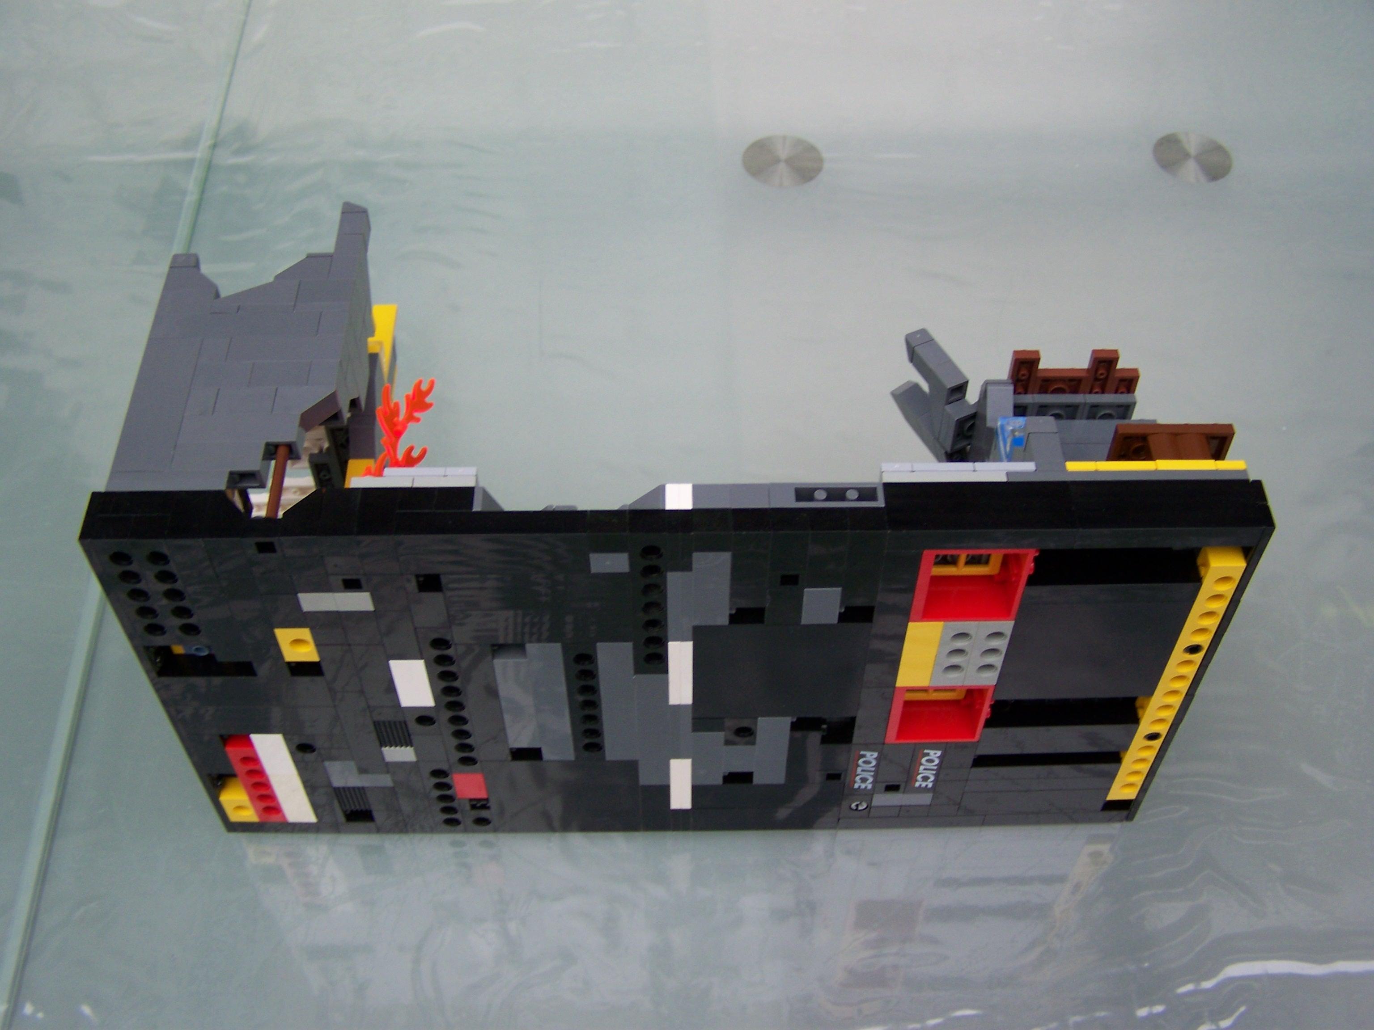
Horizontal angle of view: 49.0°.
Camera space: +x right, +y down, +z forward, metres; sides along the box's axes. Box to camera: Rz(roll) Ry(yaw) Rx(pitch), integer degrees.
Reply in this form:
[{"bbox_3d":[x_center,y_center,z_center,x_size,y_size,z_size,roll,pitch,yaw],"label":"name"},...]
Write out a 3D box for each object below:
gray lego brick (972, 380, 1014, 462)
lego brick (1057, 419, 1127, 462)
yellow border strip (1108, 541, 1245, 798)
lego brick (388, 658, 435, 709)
[{"bbox_3d":[0.091,-0.023,0.451,0.009,0.029,0.018,-1,51,-1],"label":"gray lego brick"},{"bbox_3d":[0.123,-0.020,0.449,0.023,0.009,0.017,-1,51,0],"label":"lego brick"},{"bbox_3d":[0.143,0.051,0.448,0.010,0.128,0.008,-1,51,0],"label":"yellow border strip"},{"bbox_3d":[-0.077,0.044,0.424,0.010,0.024,0.008,-1,51,-1],"label":"lego brick"}]

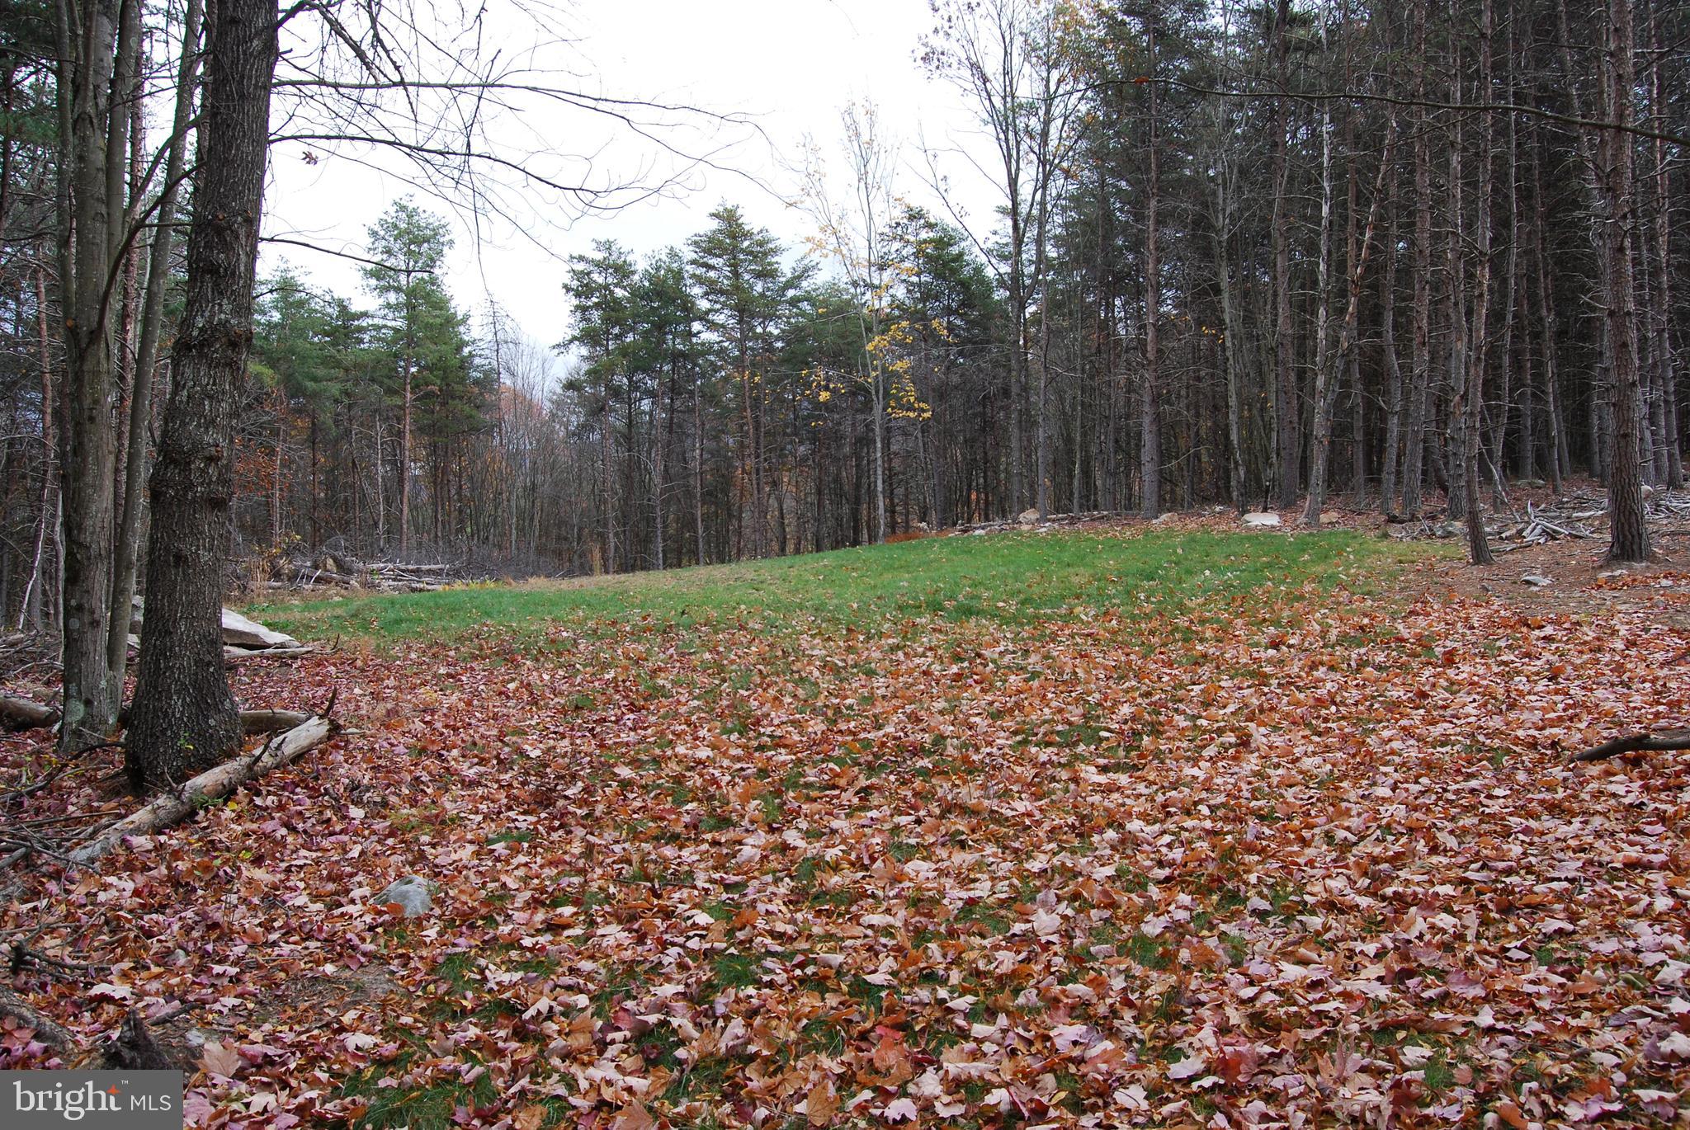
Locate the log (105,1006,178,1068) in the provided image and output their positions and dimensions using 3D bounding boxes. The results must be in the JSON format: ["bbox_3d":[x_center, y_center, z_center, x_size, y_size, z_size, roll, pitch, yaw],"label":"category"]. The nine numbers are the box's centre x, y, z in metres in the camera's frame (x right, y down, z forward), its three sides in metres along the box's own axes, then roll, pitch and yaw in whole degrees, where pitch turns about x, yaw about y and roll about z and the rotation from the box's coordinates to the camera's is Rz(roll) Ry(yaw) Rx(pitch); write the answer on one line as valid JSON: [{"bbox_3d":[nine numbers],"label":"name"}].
[{"bbox_3d":[-2.043,1.405,3.680,0.210,0.200,0.210,1,-2,-17],"label":"log"}]

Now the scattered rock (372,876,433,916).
[{"bbox_3d":[-1.907,1.435,5.480,0.250,0.150,0.200,0,-2,0],"label":"scattered rock"}]

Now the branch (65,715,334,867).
[{"bbox_3d":[-3.737,1.297,7.650,0.190,0.190,3.210,0,4,-2],"label":"branch"}]

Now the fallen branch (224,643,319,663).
[{"bbox_3d":[-7.437,1.120,16.300,1.450,0.140,0.180,1,-2,-18],"label":"fallen branch"}]

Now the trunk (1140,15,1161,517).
[{"bbox_3d":[6.397,-6.181,26.500,0.400,10.500,0.400,0,-2,0],"label":"trunk"}]

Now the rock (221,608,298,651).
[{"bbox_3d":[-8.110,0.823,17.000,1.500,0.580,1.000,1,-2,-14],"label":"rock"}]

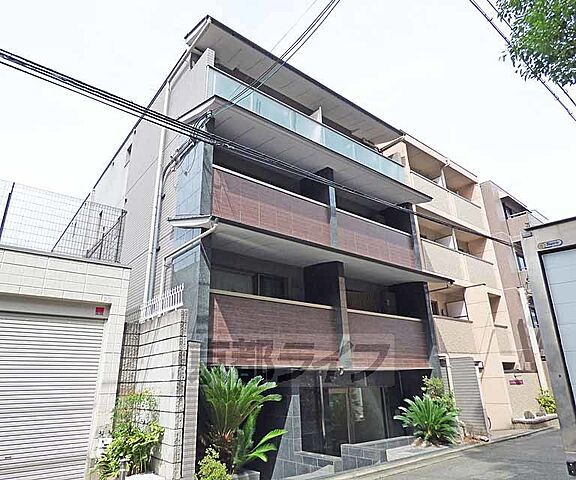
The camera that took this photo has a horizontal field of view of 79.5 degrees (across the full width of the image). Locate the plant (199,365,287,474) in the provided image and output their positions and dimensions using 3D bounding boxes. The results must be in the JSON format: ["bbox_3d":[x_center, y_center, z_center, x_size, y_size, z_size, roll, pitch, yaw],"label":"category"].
[{"bbox_3d":[-0.737,2.908,5.614,1.250,1.500,1.200,14,-26,-36],"label":"plant"}]

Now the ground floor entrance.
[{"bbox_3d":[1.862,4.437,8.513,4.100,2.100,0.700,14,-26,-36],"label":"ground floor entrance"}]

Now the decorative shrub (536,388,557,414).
[{"bbox_3d":[9.639,5.964,12.800,0.850,0.900,0.800,14,-24,-35],"label":"decorative shrub"}]

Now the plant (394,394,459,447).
[{"bbox_3d":[3.409,4.414,8.500,1.400,1.050,1.350,14,-24,-35],"label":"plant"}]

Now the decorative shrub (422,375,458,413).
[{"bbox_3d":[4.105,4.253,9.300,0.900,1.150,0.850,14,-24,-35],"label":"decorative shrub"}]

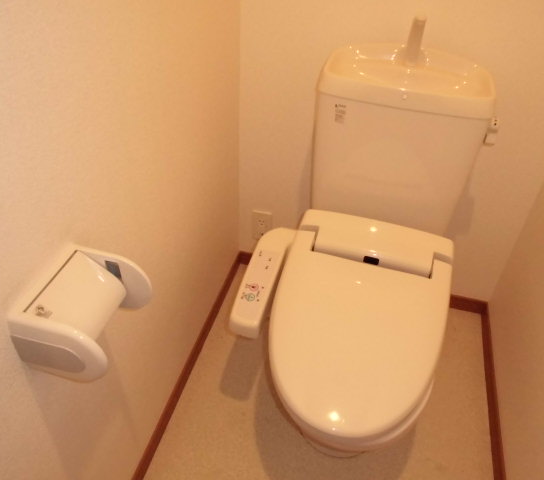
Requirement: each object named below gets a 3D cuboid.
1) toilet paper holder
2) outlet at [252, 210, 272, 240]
[{"bbox_3d":[-0.254,0.098,0.667,0.118,0.096,0.152,11,41,10],"label":"toilet paper holder"},{"bbox_3d":[-0.035,-0.042,1.638,0.067,0.120,0.010,11,41,10],"label":"outlet"}]

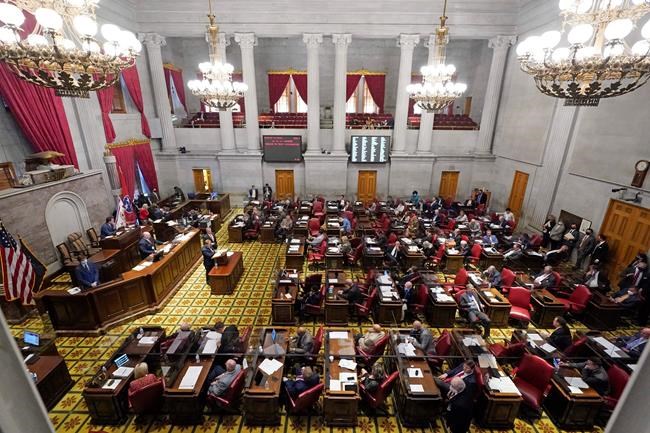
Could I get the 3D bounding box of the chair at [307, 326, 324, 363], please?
[{"bbox_3d":[-0.387,3.192,6.839,0.660,1.080,0.600,-1,19,-5],"label":"chair"}]

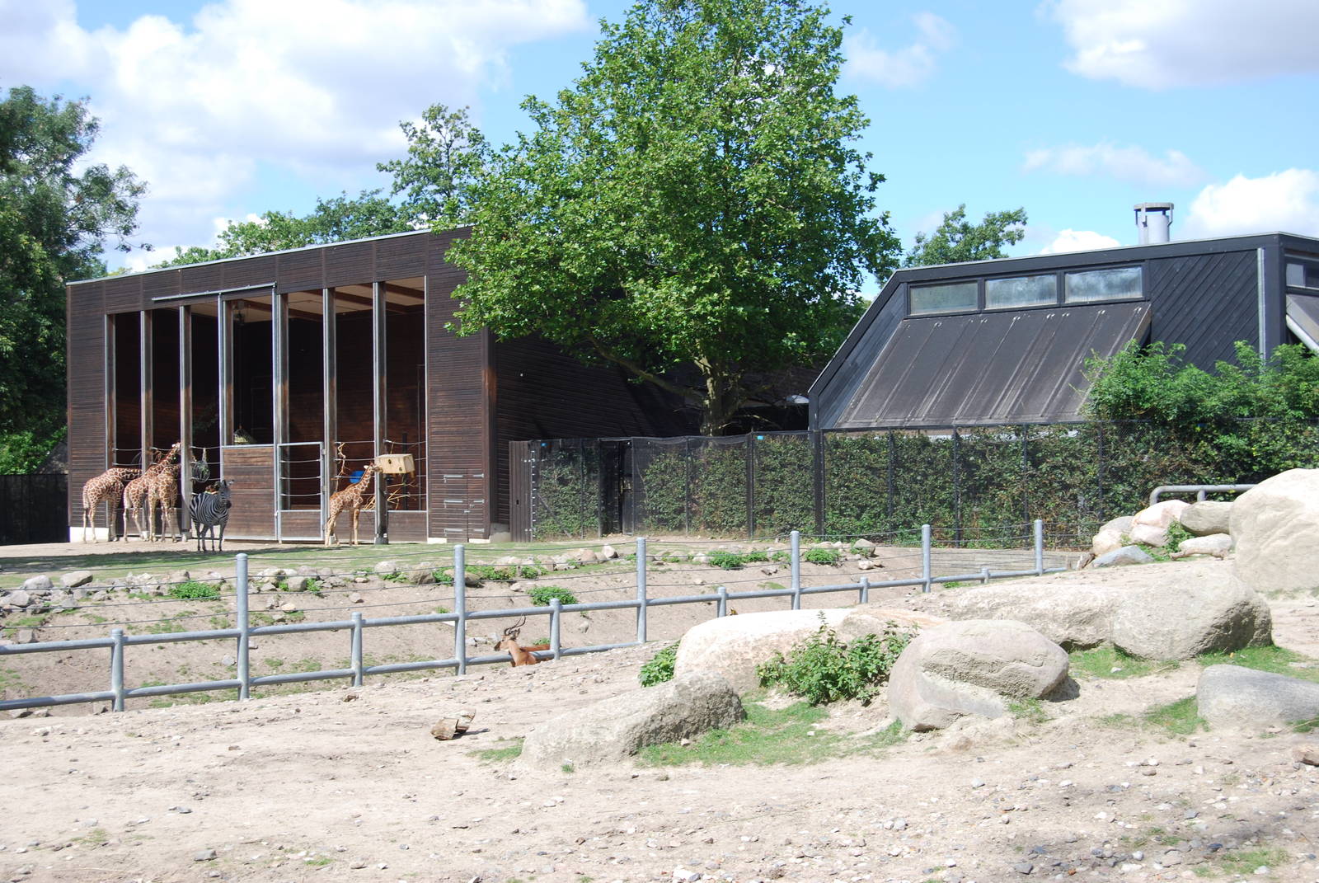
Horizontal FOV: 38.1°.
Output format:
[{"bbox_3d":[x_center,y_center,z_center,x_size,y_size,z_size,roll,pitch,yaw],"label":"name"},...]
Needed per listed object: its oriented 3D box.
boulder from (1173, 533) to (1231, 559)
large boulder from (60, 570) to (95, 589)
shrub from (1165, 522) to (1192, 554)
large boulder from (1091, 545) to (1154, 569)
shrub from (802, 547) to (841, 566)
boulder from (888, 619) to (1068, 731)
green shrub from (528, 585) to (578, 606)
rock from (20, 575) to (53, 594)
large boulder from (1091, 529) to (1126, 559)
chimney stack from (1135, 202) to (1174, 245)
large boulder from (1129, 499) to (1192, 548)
[{"bbox_3d":[7.267,1.391,25.500,0.827,0.331,0.550,-1,-1,16],"label":"boulder"},{"bbox_3d":[-10.886,2.574,35.700,0.630,0.320,0.460,-1,-1,0],"label":"large boulder"},{"bbox_3d":[7.134,1.309,26.200,0.382,0.439,0.380,-1,-1,15],"label":"shrub"},{"bbox_3d":[6.125,1.518,25.200,0.780,0.360,0.600,-1,-1,0],"label":"large boulder"},{"bbox_3d":[2.638,1.867,31.000,0.636,0.285,0.520,-1,-1,5],"label":"shrub"},{"bbox_3d":[2.374,1.726,14.200,1.240,0.780,1.000,-1,-1,0],"label":"boulder"},{"bbox_3d":[-1.566,2.261,28.000,0.726,0.318,0.620,-1,-1,-3],"label":"green shrub"},{"bbox_3d":[-11.363,2.603,34.800,0.550,0.330,0.440,-1,-1,0],"label":"rock"},{"bbox_3d":[6.242,1.424,26.500,0.530,0.415,0.500,-1,-1,13],"label":"large boulder"},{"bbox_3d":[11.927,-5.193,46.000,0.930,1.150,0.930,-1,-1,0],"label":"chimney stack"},{"bbox_3d":[7.089,1.159,27.000,0.890,0.686,0.750,-1,-1,15],"label":"large boulder"}]

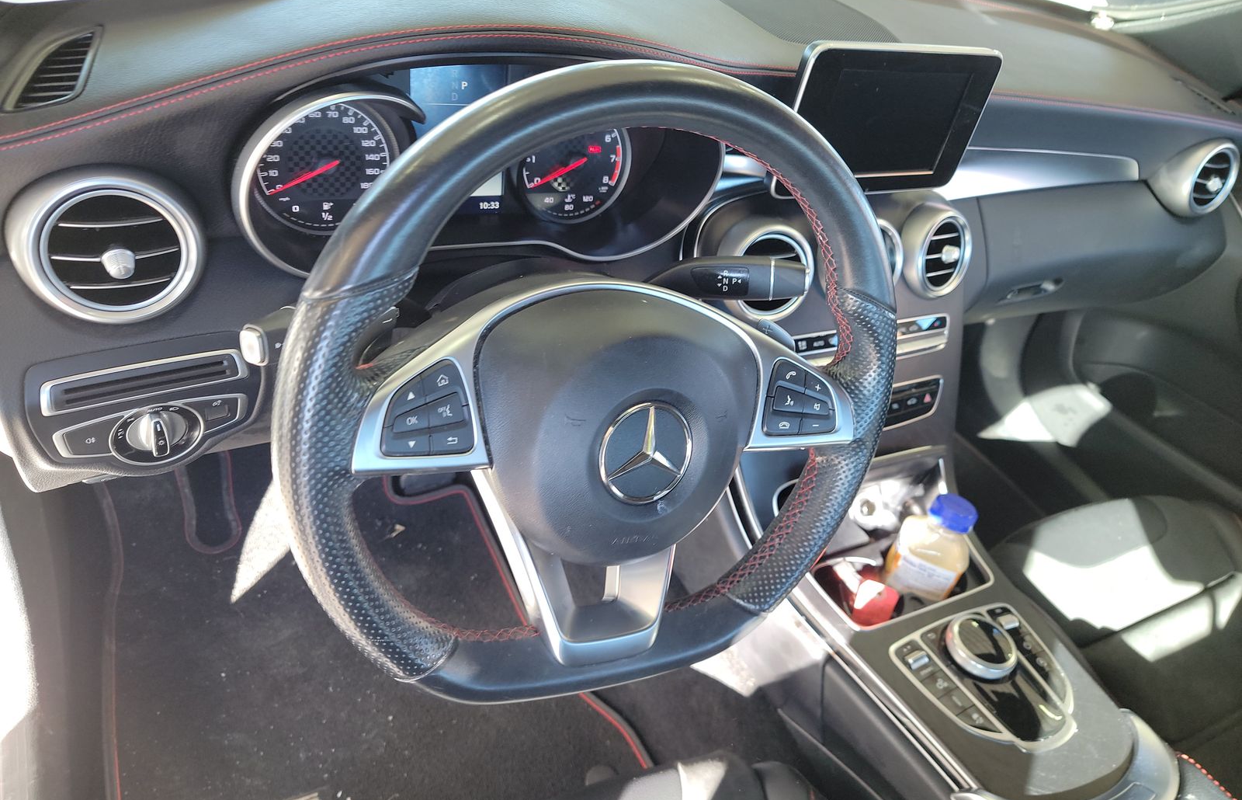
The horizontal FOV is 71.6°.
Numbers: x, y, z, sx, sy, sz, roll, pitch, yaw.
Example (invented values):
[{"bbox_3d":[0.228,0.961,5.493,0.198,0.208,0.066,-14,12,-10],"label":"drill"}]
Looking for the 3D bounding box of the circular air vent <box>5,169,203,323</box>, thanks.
[{"bbox_3d":[-0.335,-0.103,0.568,0.108,0.104,0.053,-10,29,-26],"label":"circular air vent"}]

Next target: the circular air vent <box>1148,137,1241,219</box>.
[{"bbox_3d":[0.746,-0.288,1.110,0.108,0.104,0.053,-10,29,-26],"label":"circular air vent"}]

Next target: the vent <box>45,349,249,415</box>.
[{"bbox_3d":[-0.346,-0.018,0.621,0.130,0.028,0.025,-16,46,-31],"label":"vent"}]

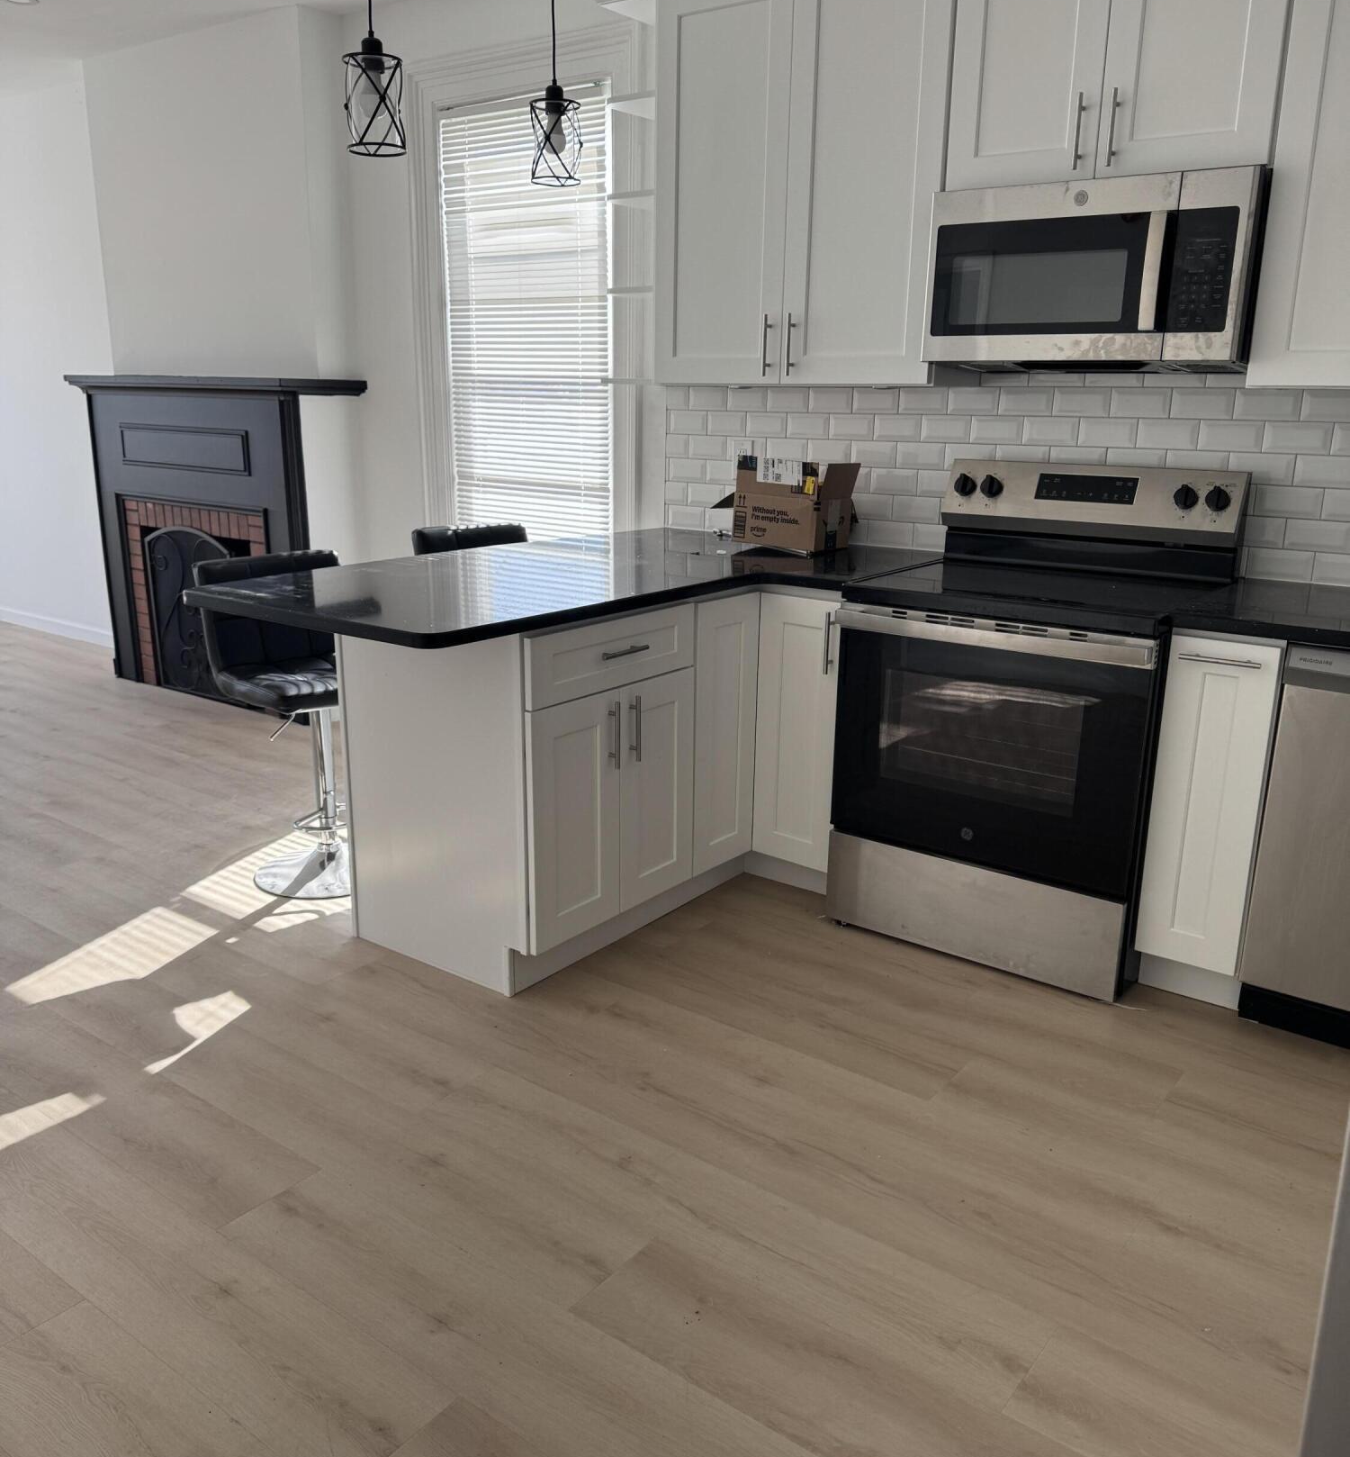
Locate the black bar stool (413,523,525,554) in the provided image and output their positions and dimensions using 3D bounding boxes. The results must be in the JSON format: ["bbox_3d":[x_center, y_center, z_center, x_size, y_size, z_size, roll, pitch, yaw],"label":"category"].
[{"bbox_3d":[-0.615,-0.202,4.222,0.420,0.890,0.470,-9,18,-30],"label":"black bar stool"}]

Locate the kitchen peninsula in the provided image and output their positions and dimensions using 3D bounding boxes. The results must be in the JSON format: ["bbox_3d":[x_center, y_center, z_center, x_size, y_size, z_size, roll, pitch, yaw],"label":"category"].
[{"bbox_3d":[-0.169,0.036,3.314,1.115,0.917,1.845,12,19,35],"label":"kitchen peninsula"}]

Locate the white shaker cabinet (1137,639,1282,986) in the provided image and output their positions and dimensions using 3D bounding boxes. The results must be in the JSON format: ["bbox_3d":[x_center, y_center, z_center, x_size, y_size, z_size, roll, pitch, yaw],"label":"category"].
[{"bbox_3d":[1.343,0.125,2.970,0.225,0.795,0.610,12,19,35],"label":"white shaker cabinet"}]

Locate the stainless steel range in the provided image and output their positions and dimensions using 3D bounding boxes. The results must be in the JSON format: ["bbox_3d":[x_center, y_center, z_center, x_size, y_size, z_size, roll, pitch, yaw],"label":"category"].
[{"bbox_3d":[0.889,-0.046,3.139,0.761,1.188,0.730,12,19,35],"label":"stainless steel range"}]

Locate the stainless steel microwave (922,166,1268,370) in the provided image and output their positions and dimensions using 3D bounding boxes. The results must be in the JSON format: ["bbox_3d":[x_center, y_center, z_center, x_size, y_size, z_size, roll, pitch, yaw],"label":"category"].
[{"bbox_3d":[1.028,-1.089,3.035,0.757,0.418,0.392,12,19,35],"label":"stainless steel microwave"}]

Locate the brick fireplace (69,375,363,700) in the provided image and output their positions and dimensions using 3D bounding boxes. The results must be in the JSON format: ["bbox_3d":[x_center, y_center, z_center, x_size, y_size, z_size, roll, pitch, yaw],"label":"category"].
[{"bbox_3d":[-2.019,-0.829,5.529,1.570,1.387,0.400,12,19,35],"label":"brick fireplace"}]

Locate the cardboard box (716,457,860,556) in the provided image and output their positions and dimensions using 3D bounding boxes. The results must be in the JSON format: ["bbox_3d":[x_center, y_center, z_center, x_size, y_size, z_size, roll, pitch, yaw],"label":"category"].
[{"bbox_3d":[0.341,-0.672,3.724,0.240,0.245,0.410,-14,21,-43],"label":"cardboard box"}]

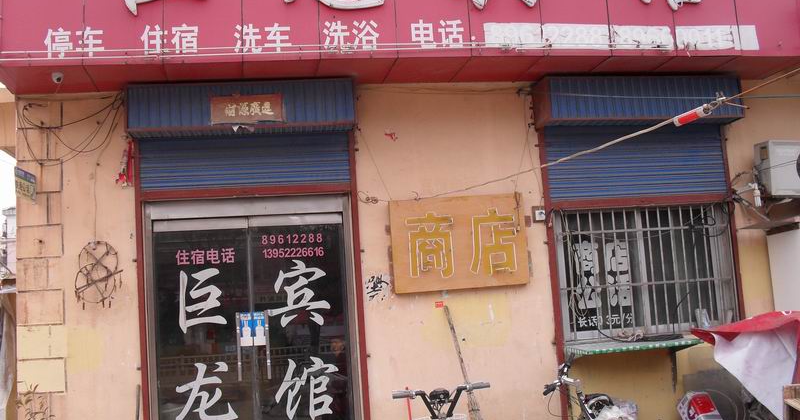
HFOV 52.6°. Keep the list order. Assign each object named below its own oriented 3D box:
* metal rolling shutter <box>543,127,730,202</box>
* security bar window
[{"bbox_3d":[2.258,-0.448,7.755,1.761,0.705,0.060,-3,-6,-7],"label":"metal rolling shutter"},{"bbox_3d":[2.342,0.588,7.665,1.743,1.242,0.080,-3,-6,-7],"label":"security bar window"}]

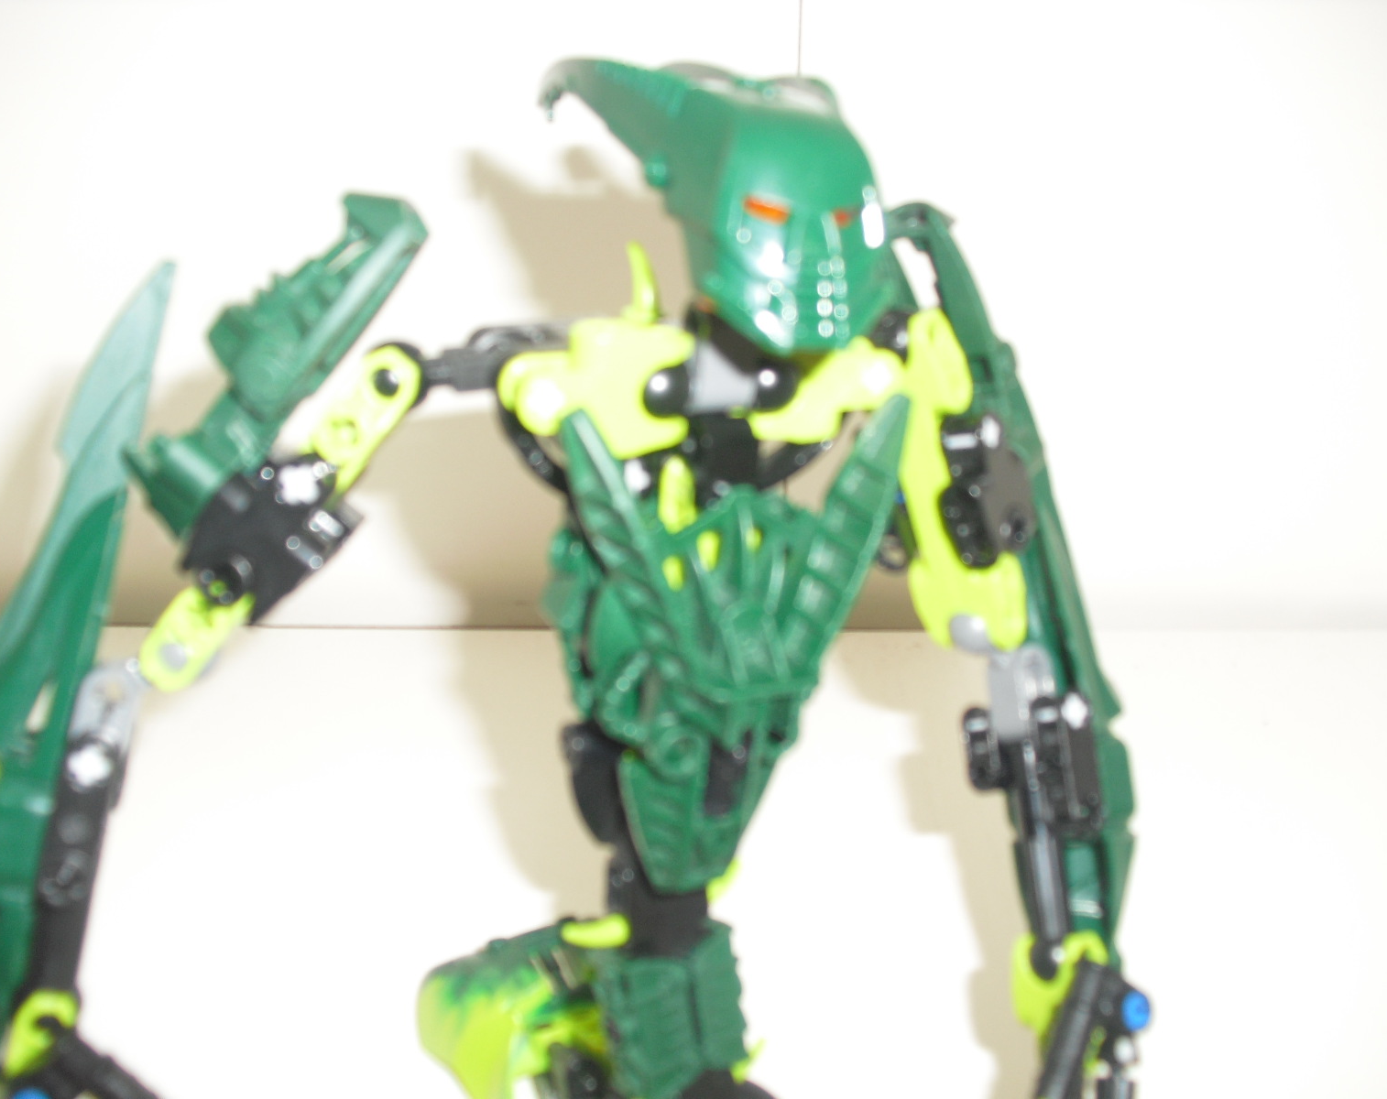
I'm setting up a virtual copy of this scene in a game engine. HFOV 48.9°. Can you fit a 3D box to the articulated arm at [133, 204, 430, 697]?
[{"bbox_3d":[-0.082,-0.021,0.295,0.044,0.102,0.033,38,3,-3],"label":"articulated arm"}]

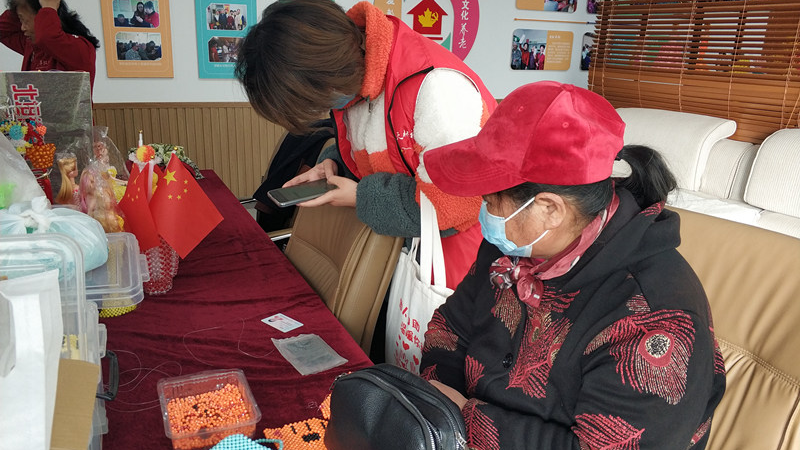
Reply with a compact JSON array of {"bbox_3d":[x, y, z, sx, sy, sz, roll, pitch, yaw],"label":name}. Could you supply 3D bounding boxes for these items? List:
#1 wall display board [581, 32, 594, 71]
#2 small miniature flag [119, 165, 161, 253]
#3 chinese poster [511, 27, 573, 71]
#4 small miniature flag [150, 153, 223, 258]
[{"bbox_3d":[2.180,-1.783,6.451,0.717,0.374,0.020,-5,16,-22],"label":"wall display board"},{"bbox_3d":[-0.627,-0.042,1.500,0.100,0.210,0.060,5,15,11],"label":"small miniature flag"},{"bbox_3d":[1.414,-1.716,6.139,0.717,0.379,0.020,-5,16,-22],"label":"chinese poster"},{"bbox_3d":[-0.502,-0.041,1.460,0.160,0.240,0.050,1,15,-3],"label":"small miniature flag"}]

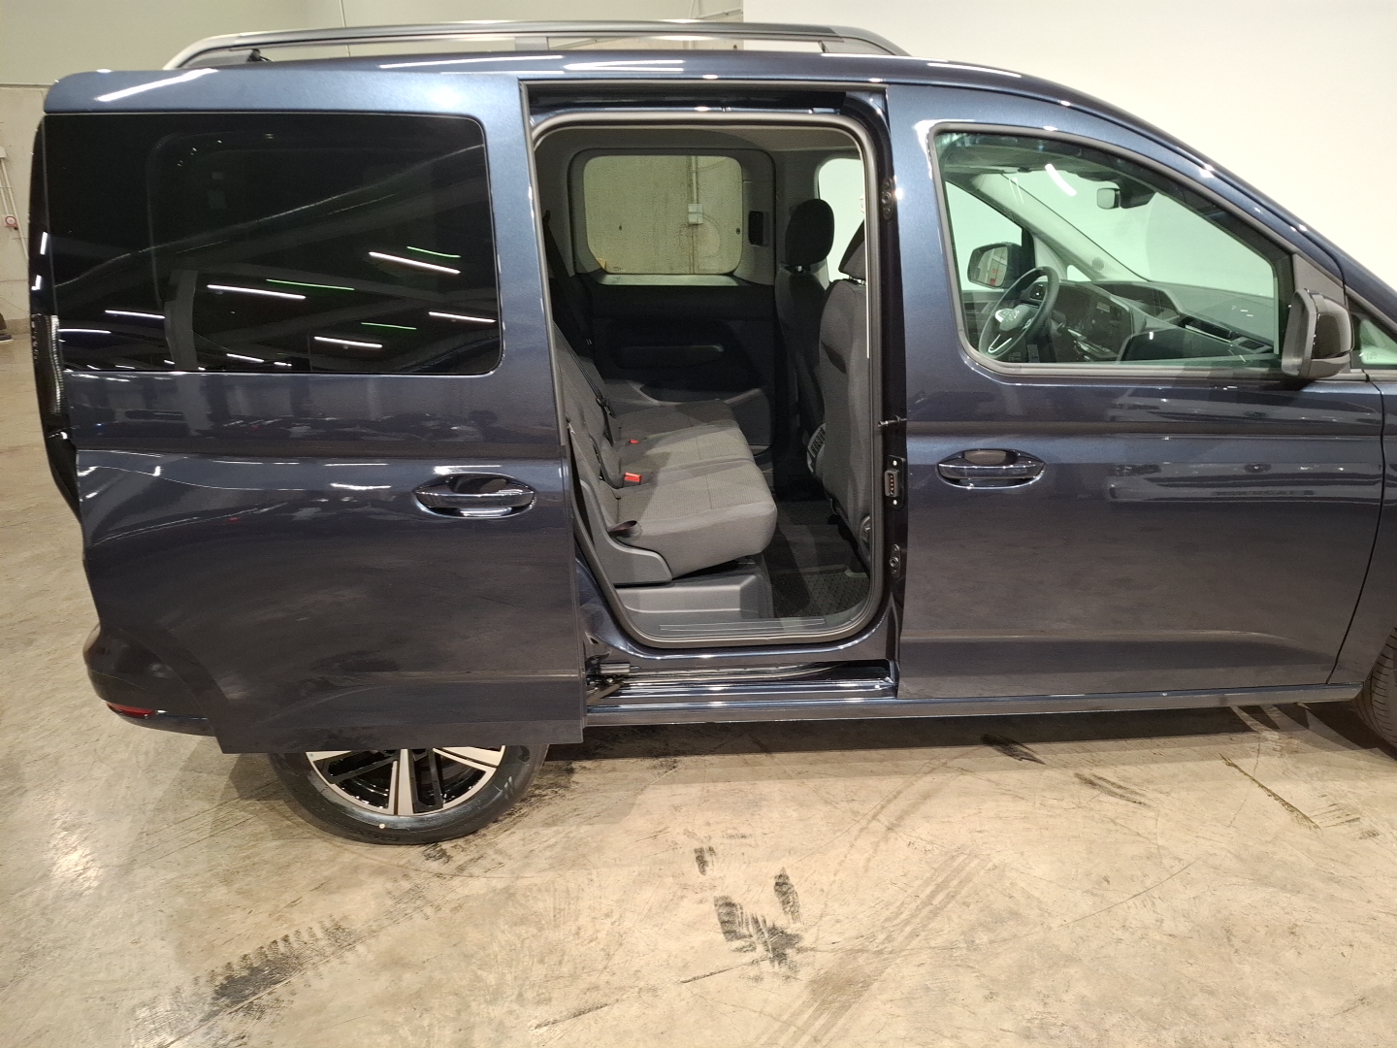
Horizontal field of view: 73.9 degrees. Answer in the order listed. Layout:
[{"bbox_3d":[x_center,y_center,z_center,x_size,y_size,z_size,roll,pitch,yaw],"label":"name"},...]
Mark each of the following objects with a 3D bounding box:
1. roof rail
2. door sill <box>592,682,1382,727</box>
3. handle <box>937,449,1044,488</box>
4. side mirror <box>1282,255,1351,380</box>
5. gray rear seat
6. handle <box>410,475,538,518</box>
[{"bbox_3d":[-0.342,-1.009,1.960,1.580,0.088,0.060,-2,19,-2],"label":"roof rail"},{"bbox_3d":[0.671,0.435,2.302,1.975,0.081,0.090,-2,19,-2],"label":"door sill"},{"bbox_3d":[0.644,-0.121,2.047,0.236,0.084,0.060,-2,19,-2],"label":"handle"},{"bbox_3d":[1.288,-0.438,1.959,0.225,0.255,0.230,-2,19,-2],"label":"side mirror"},{"bbox_3d":[-0.193,-0.446,2.871,0.725,0.830,1.270,-2,19,-2],"label":"gray rear seat"},{"bbox_3d":[-0.457,-0.058,1.901,0.241,0.085,0.060,-2,19,-2],"label":"handle"}]

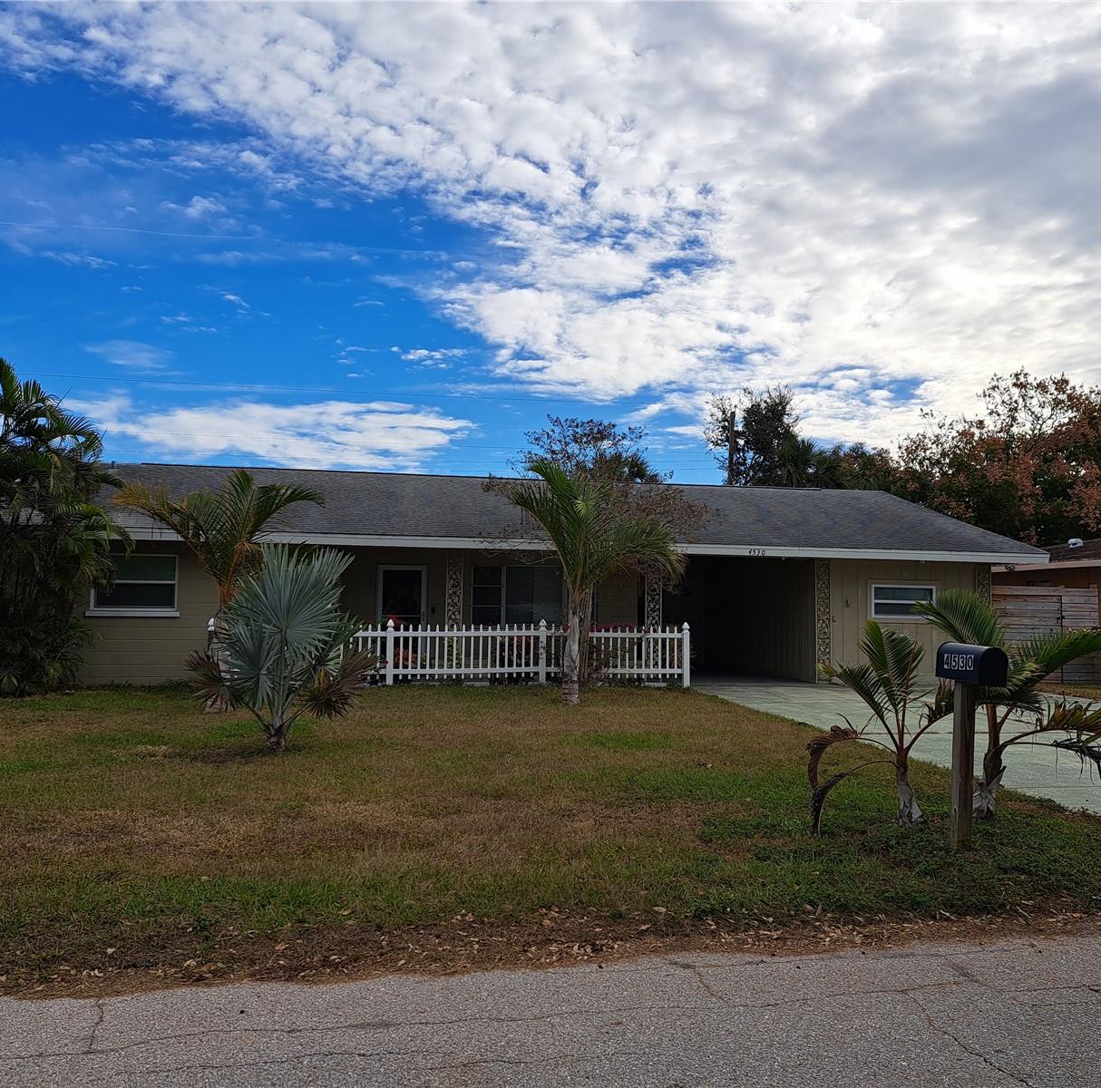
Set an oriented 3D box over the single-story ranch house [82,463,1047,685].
[{"bbox_3d":[-0.954,0.579,22.649,18.700,4.360,11.400,2,-4,-11],"label":"single-story ranch house"}]

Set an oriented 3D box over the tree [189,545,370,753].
[{"bbox_3d":[-2.546,0.982,9.363,1.700,1.870,1.650,2,-4,-11],"label":"tree"}]

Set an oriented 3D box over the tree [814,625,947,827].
[{"bbox_3d":[2.117,1.163,6.460,0.850,1.300,0.950,2,-4,-11],"label":"tree"}]

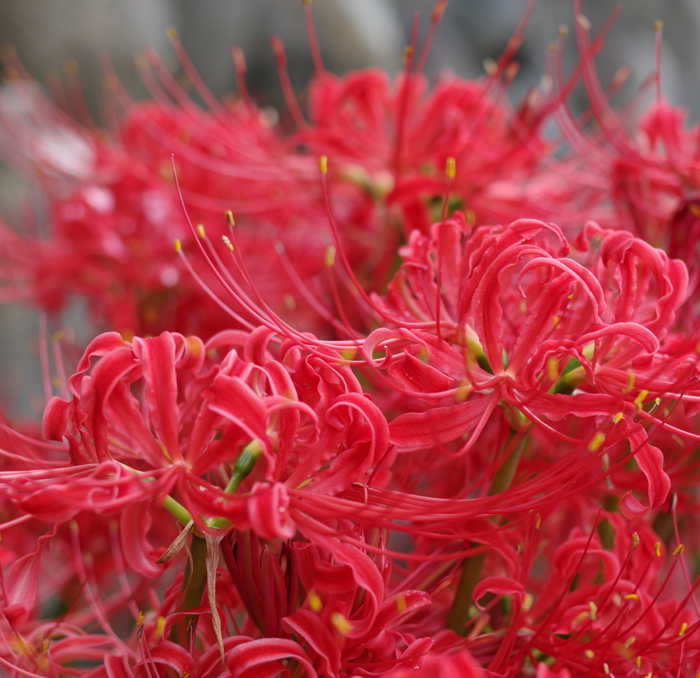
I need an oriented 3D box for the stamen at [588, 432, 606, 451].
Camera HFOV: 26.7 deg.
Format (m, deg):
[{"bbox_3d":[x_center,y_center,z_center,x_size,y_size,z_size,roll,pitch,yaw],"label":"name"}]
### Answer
[{"bbox_3d":[0.056,0.023,0.335,0.002,0.004,0.002,32,0,0],"label":"stamen"}]

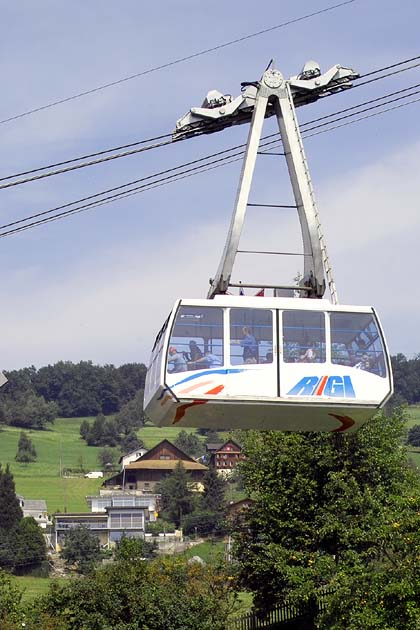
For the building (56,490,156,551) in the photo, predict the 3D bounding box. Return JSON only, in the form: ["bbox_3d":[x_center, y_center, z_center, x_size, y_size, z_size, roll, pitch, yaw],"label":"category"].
[{"bbox_3d":[-17.855,36.396,348.000,17.340,11.240,13.000,0,-15,0],"label":"building"}]

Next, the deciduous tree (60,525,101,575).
[{"bbox_3d":[-21.255,38.747,328.000,6.080,7.760,6.080,0,-15,0],"label":"deciduous tree"}]

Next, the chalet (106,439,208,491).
[{"bbox_3d":[-11.761,34.936,440.000,22.850,12.290,17.000,0,-15,0],"label":"chalet"}]

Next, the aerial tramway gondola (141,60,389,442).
[{"bbox_3d":[1.383,-1.946,49.864,5.560,9.450,2.830,3,-15,-10],"label":"aerial tramway gondola"}]

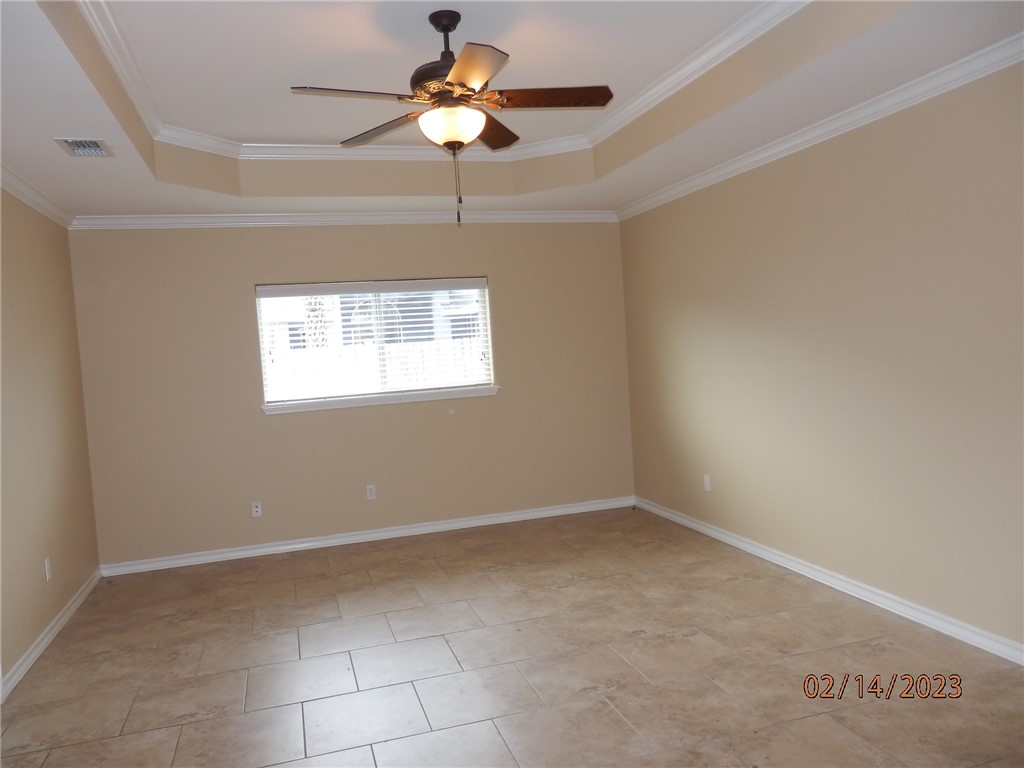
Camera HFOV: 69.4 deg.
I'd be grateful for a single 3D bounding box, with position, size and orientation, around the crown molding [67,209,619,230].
[{"bbox_3d":[-1.035,-1.238,5.573,4.095,0.084,0.062,-4,3,-17],"label":"crown molding"}]

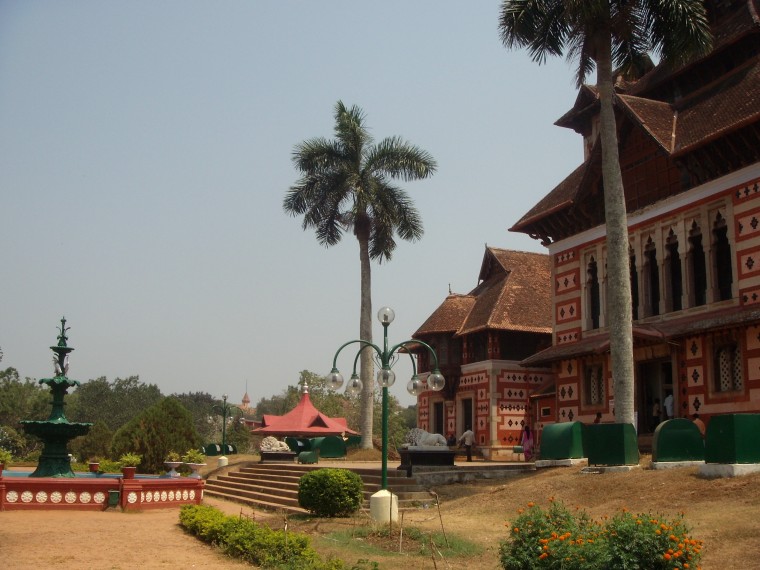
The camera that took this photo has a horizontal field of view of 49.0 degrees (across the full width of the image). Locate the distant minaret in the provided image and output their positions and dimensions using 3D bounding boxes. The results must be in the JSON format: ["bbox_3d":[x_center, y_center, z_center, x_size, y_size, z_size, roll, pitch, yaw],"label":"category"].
[{"bbox_3d":[-32.364,26.334,200.753,2.400,7.652,2.400,0,-11,0],"label":"distant minaret"}]

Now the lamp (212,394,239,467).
[{"bbox_3d":[-9.278,8.806,50.428,2.150,4.348,2.150,0,-11,0],"label":"lamp"}]

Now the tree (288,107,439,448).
[{"bbox_3d":[-0.952,-0.969,45.406,7.800,19.366,7.800,0,-11,0],"label":"tree"}]

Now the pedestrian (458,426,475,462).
[{"bbox_3d":[4.040,7.415,38.966,0.680,1.684,0.420,2,-11,-8],"label":"pedestrian"}]

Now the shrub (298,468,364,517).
[{"bbox_3d":[-1.146,4.886,19.706,1.520,1.079,1.500,0,-11,0],"label":"shrub"}]

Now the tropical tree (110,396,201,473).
[{"bbox_3d":[-11.681,7.889,43.408,4.600,4.147,4.600,0,-11,0],"label":"tropical tree"}]

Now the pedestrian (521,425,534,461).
[{"bbox_3d":[6.640,7.136,37.558,0.620,1.601,0.420,-1,-11,5],"label":"pedestrian"}]

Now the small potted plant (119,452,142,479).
[{"bbox_3d":[-6.300,4.569,21.066,0.600,0.666,0.580,0,-11,0],"label":"small potted plant"}]

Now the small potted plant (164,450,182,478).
[{"bbox_3d":[-6.406,5.559,25.882,0.610,0.834,0.600,0,-11,0],"label":"small potted plant"}]

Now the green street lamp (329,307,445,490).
[{"bbox_3d":[0.139,2.387,17.785,2.420,3.915,2.350,0,-11,0],"label":"green street lamp"}]

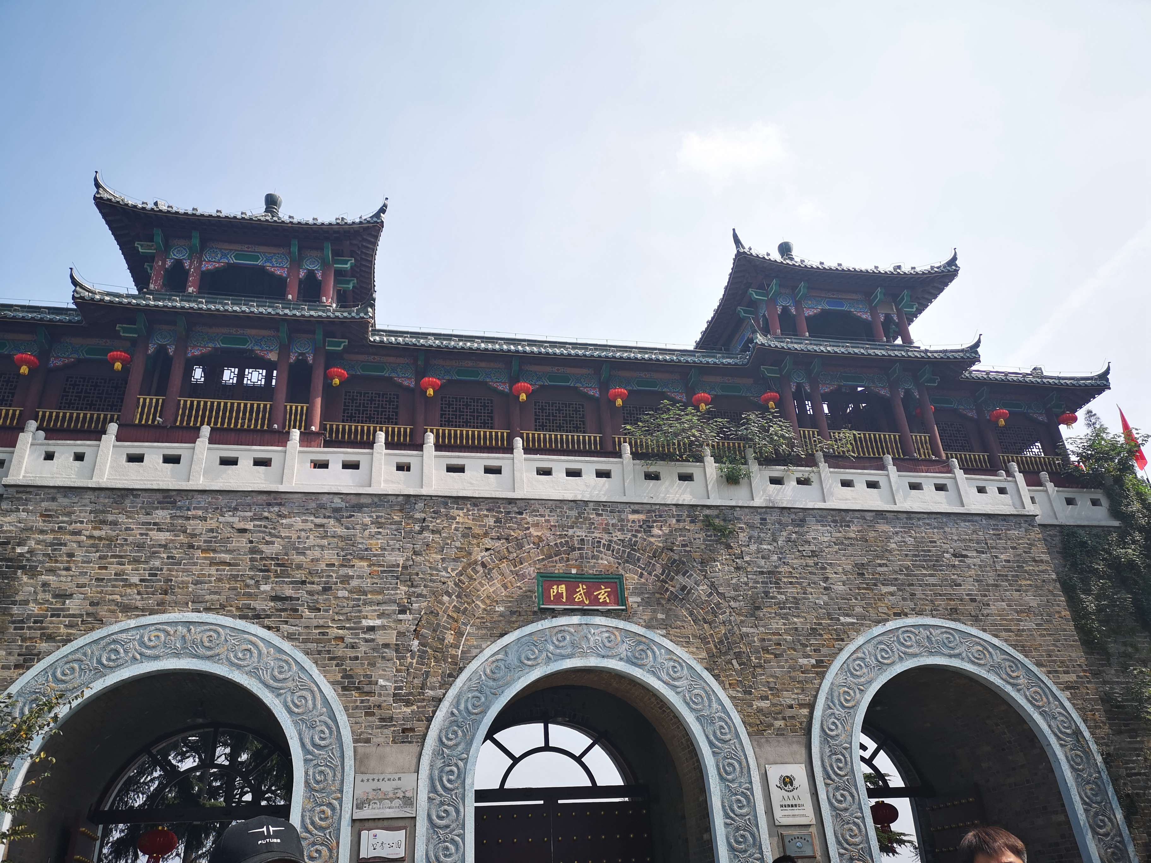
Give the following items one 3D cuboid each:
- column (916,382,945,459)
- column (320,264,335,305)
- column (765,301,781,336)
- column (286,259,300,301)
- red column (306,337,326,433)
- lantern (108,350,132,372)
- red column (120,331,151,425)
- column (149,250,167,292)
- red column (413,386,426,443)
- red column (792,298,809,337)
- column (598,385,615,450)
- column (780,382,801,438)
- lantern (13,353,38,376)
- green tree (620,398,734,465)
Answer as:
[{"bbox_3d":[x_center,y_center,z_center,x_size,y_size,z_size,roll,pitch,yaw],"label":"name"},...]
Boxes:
[{"bbox_3d":[10.518,-0.345,26.526,0.299,2.451,0.299,3,-24,-13],"label":"column"},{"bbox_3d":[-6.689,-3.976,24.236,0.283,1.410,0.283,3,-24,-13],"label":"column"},{"bbox_3d":[5.986,-3.386,27.072,0.283,1.376,0.283,3,-24,-13],"label":"column"},{"bbox_3d":[-7.330,-3.915,23.294,0.265,1.356,0.265,3,-30,-11],"label":"column"},{"bbox_3d":[-6.312,-1.127,21.935,0.265,2.615,0.265,3,-30,-11],"label":"red column"},{"bbox_3d":[-10.802,-1.658,21.257,0.490,0.410,0.490,3,-30,-11],"label":"lantern"},{"bbox_3d":[-10.337,-1.313,21.153,0.265,2.615,0.265,3,-30,-11],"label":"red column"},{"bbox_3d":[-10.512,-4.063,22.676,0.265,1.356,0.265,3,-30,-11],"label":"column"},{"bbox_3d":[-4.213,-0.520,24.252,0.278,1.854,0.278,3,-24,-13],"label":"red column"},{"bbox_3d":[6.879,-3.446,27.316,0.283,1.454,0.283,3,-24,-13],"label":"red column"},{"bbox_3d":[0.879,-0.371,25.429,0.278,2.039,0.278,3,-24,-13],"label":"column"},{"bbox_3d":[5.834,-0.530,24.274,0.265,2.538,0.265,3,-30,-11],"label":"column"},{"bbox_3d":[-12.707,-1.557,20.780,0.490,0.410,0.490,3,-30,-11],"label":"lantern"},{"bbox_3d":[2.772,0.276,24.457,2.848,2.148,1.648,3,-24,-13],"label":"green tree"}]

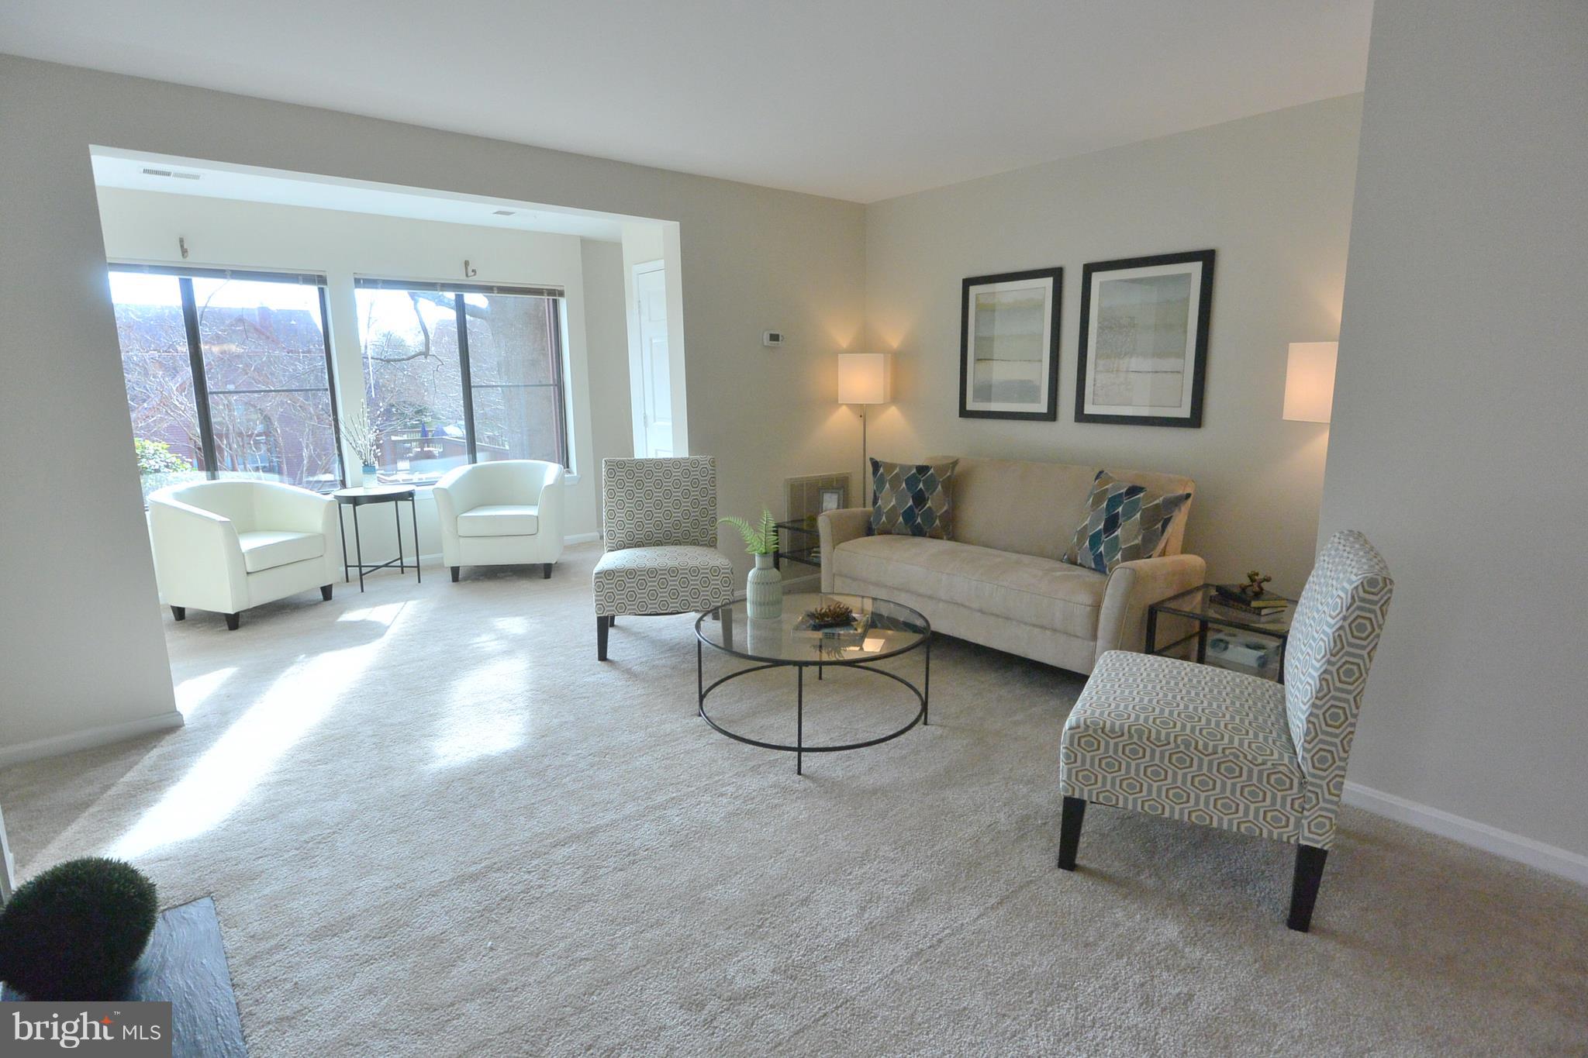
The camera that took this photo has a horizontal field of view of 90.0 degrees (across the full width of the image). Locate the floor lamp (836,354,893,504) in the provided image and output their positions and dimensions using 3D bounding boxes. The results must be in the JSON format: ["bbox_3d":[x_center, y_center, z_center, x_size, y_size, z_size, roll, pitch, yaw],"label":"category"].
[{"bbox_3d":[0.465,-0.396,5.214,0.290,1.473,0.290,2,11,14],"label":"floor lamp"}]

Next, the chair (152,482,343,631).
[{"bbox_3d":[-3.303,0.116,4.771,0.680,0.730,0.750,4,12,22],"label":"chair"}]

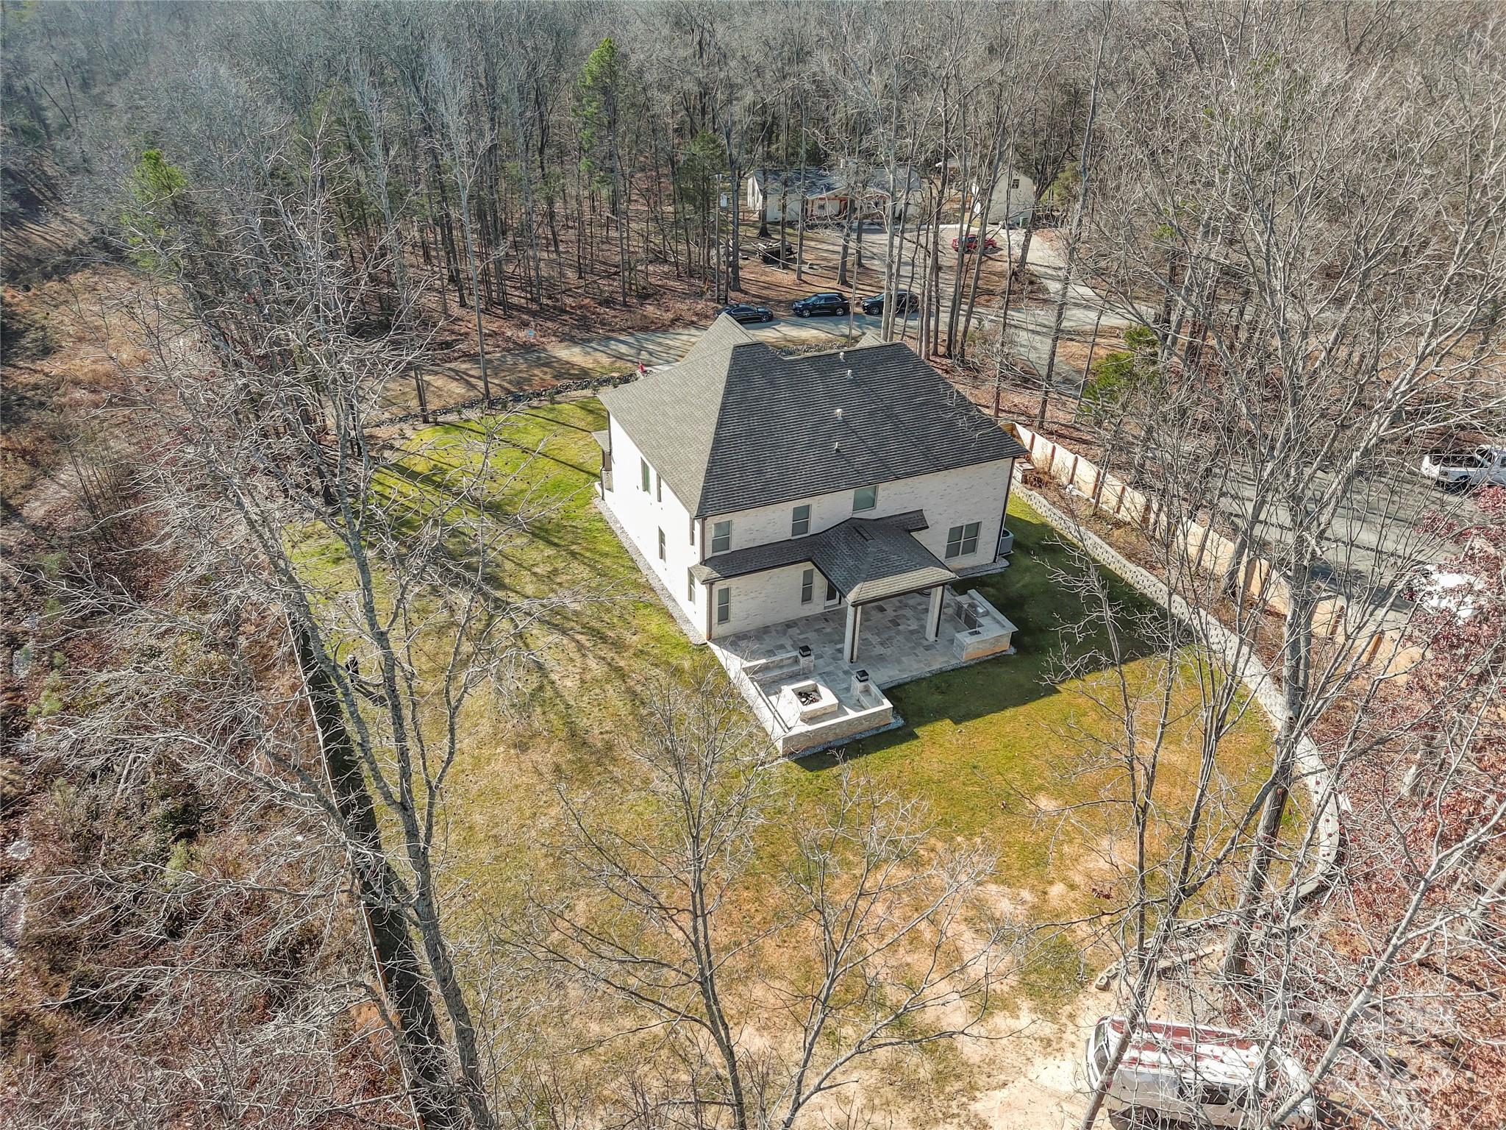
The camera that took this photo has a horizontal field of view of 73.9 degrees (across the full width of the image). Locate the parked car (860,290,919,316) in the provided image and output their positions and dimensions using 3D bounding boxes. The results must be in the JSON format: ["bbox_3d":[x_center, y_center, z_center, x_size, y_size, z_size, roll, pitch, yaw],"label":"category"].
[{"bbox_3d":[11.924,-22.625,86.167,4.750,1.700,1.900,-2,31,-6],"label":"parked car"}]

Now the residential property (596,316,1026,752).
[{"bbox_3d":[3.794,-4.656,45.819,16.400,11.250,22.800,-12,34,-21],"label":"residential property"}]

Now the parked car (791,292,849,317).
[{"bbox_3d":[5.928,-22.199,85.174,4.700,1.700,1.890,-3,31,-7],"label":"parked car"}]

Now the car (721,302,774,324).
[{"bbox_3d":[-0.669,-21.409,84.244,4.750,1.440,1.830,-3,31,-8],"label":"car"}]

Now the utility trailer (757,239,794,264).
[{"bbox_3d":[2.263,-30.934,99.285,3.100,1.600,1.900,-9,33,-17],"label":"utility trailer"}]

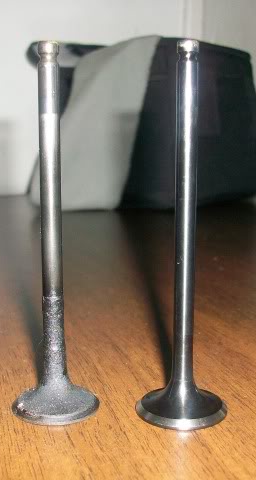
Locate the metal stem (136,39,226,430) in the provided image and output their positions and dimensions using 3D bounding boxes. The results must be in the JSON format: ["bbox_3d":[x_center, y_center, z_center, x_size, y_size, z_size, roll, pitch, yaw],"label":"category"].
[{"bbox_3d":[0.016,-0.001,0.167,0.027,0.105,0.027,0,10,0],"label":"metal stem"}]

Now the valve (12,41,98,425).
[{"bbox_3d":[-0.022,-0.002,0.169,0.026,0.105,0.026,0,10,0],"label":"valve"}]

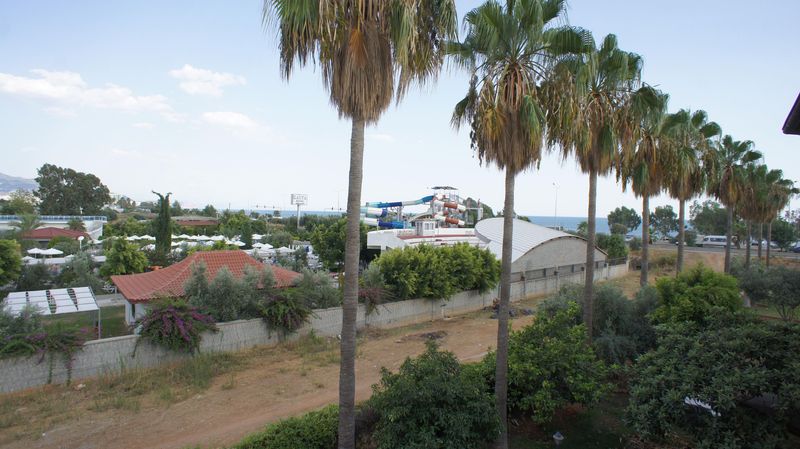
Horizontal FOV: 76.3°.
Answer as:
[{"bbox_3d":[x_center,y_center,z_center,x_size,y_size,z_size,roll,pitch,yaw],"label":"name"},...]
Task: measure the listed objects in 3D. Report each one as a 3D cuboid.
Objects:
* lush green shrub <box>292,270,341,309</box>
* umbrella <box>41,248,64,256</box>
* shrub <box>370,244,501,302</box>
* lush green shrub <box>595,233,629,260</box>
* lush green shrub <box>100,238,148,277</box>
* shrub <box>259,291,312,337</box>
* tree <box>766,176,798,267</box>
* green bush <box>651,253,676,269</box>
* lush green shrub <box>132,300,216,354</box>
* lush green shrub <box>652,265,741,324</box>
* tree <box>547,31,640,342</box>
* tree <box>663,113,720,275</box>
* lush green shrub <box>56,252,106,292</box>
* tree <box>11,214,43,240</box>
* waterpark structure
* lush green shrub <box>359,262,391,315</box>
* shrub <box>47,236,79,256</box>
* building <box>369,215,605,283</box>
[{"bbox_3d":[-5.421,4.533,33.033,3.100,3.100,2.900,1,1,0],"label":"lush green shrub"},{"bbox_3d":[-44.774,4.312,65.625,2.800,2.300,2.800,0,1,-34],"label":"umbrella"},{"bbox_3d":[3.656,4.129,45.329,4.200,5.200,12.500,2,2,44],"label":"shrub"},{"bbox_3d":[32.501,3.861,78.084,4.900,5.200,4.600,2,1,23],"label":"lush green shrub"},{"bbox_3d":[-26.076,3.707,48.100,4.400,4.650,4.200,1,1,-28],"label":"lush green shrub"},{"bbox_3d":[-7.263,5.451,31.920,1.900,2.850,2.600,2,2,44],"label":"shrub"},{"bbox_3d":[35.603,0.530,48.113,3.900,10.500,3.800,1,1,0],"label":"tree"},{"bbox_3d":[41.431,5.660,80.000,4.100,2.500,3.500,2,1,27],"label":"green bush"},{"bbox_3d":[-11.955,5.329,27.000,2.000,2.700,3.500,2,2,44],"label":"lush green shrub"},{"bbox_3d":[15.176,4.043,26.043,4.300,4.000,4.100,1,1,0],"label":"lush green shrub"},{"bbox_3d":[7.622,-0.594,20.147,3.900,13.600,3.800,1,1,0],"label":"tree"},{"bbox_3d":[16.290,-0.400,28.930,3.700,12.000,3.600,1,1,0],"label":"tree"},{"bbox_3d":[-28.281,4.225,45.038,4.100,3.500,3.800,1,1,0],"label":"lush green shrub"},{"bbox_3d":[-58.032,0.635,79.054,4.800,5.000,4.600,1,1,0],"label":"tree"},{"bbox_3d":[3.218,-0.883,93.001,22.000,12.000,12.000,1,1,2],"label":"waterpark structure"},{"bbox_3d":[-1.825,4.413,35.039,2.300,3.600,2.200,1,1,0],"label":"lush green shrub"},{"bbox_3d":[-47.044,3.548,71.111,4.600,3.500,4.200,0,1,-33],"label":"shrub"},{"bbox_3d":[12.141,2.873,68.570,23.000,7.900,25.000,2,2,44],"label":"building"}]

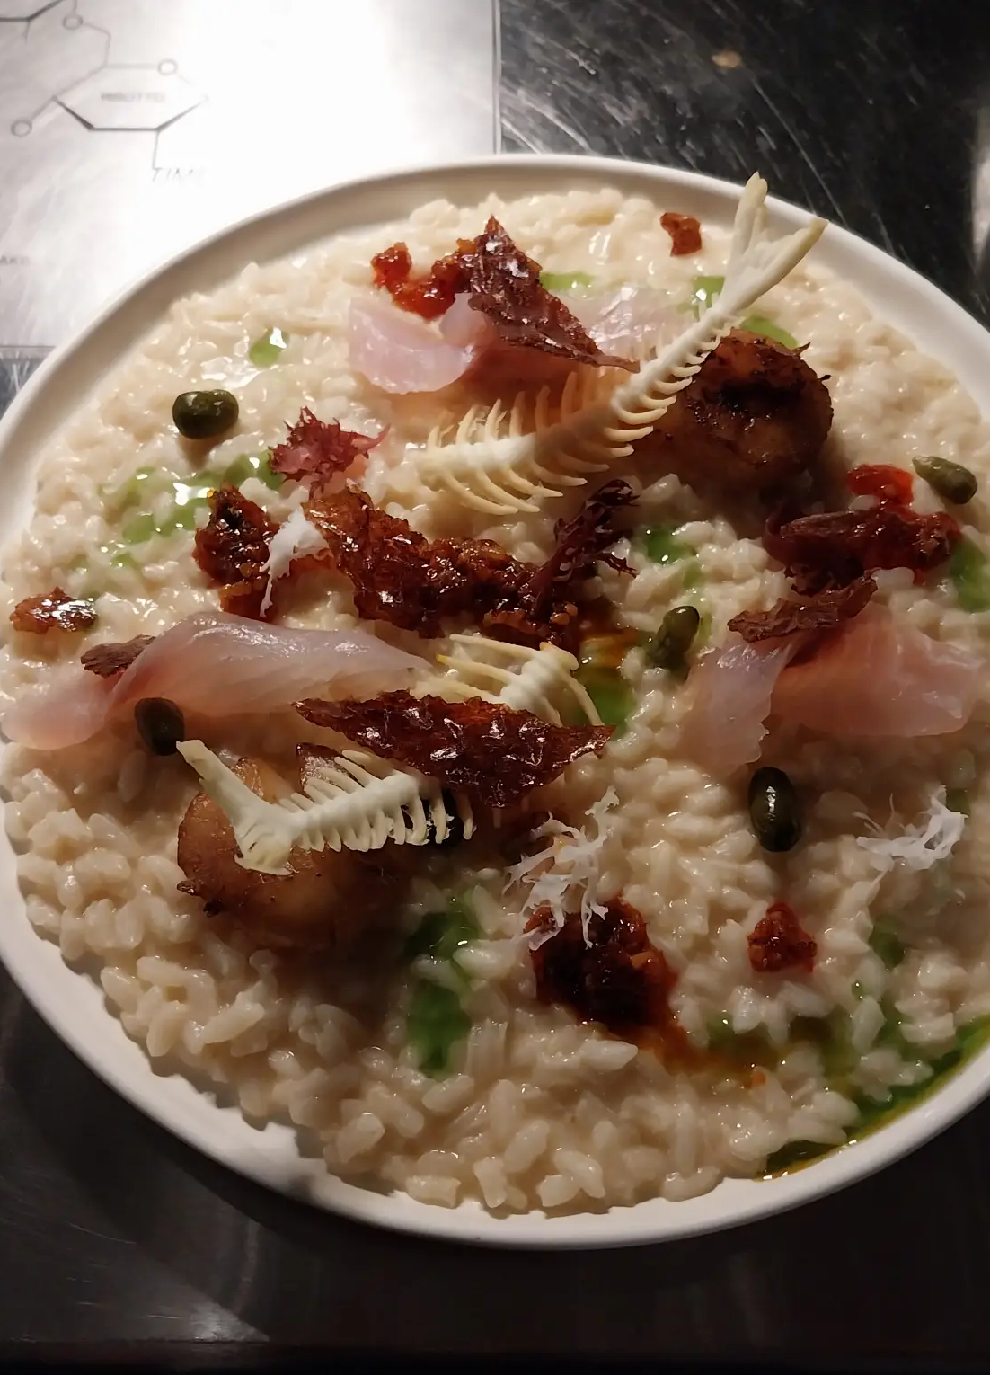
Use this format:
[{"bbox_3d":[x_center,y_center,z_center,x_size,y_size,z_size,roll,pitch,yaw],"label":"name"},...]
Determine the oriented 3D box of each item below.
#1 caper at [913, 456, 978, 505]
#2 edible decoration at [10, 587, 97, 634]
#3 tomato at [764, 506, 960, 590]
[{"bbox_3d":[0.082,-0.038,0.251,0.013,0.006,0.007,39,69,17],"label":"caper"},{"bbox_3d":[-0.076,-0.013,0.236,0.014,0.005,0.009,-4,63,-3],"label":"edible decoration"},{"bbox_3d":[0.073,-0.028,0.274,0.038,0.011,0.014,1,63,-1],"label":"tomato"}]

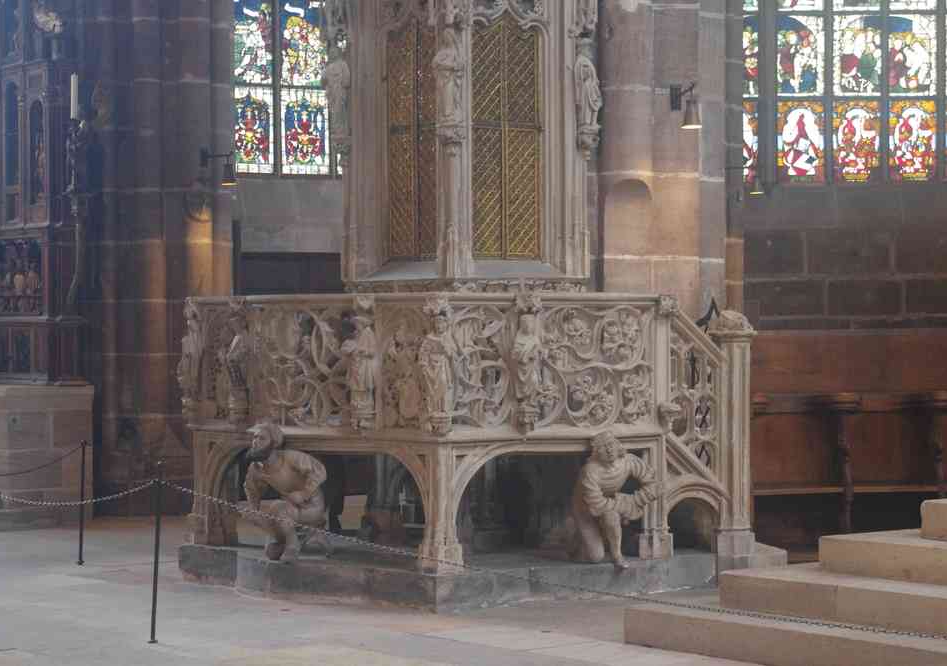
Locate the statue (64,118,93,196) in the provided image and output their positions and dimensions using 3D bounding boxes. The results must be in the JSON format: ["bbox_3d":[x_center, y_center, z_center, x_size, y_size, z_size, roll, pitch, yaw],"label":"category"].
[{"bbox_3d":[-3.489,-1.550,20.100,0.250,0.690,0.240,0,0,23],"label":"statue"}]

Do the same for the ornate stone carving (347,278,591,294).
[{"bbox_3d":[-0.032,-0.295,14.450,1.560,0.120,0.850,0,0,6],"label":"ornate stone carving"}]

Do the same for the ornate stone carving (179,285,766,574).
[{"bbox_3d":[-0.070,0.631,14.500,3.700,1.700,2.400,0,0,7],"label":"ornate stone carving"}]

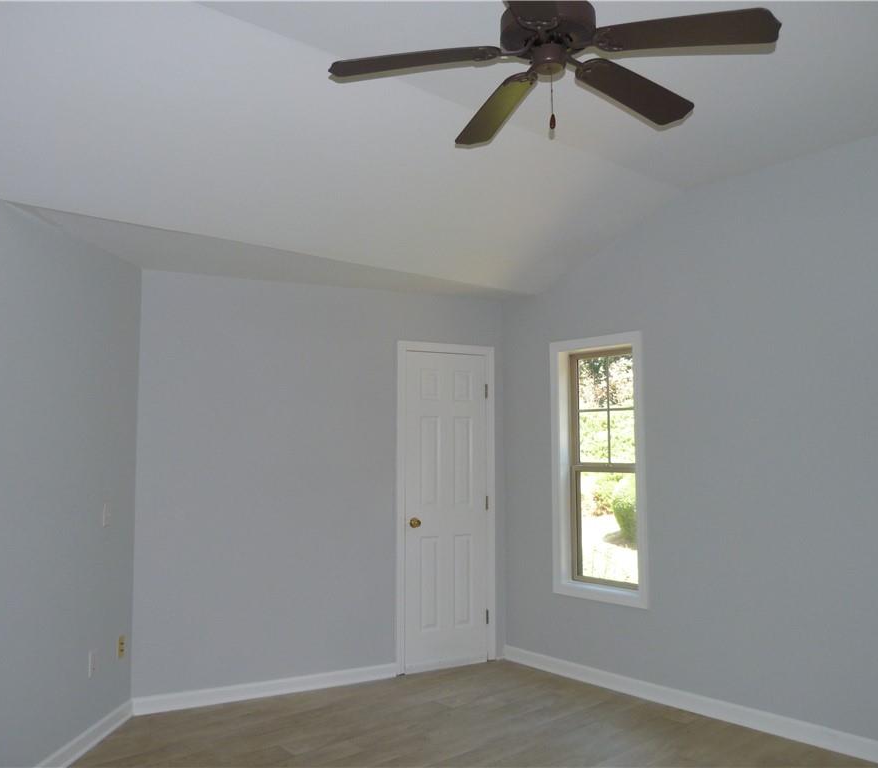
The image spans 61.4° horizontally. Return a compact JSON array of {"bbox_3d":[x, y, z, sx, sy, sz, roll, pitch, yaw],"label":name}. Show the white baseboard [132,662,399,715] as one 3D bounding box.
[{"bbox_3d":[-0.956,1.754,4.293,1.516,0.090,0.020,2,-5,-25],"label":"white baseboard"}]

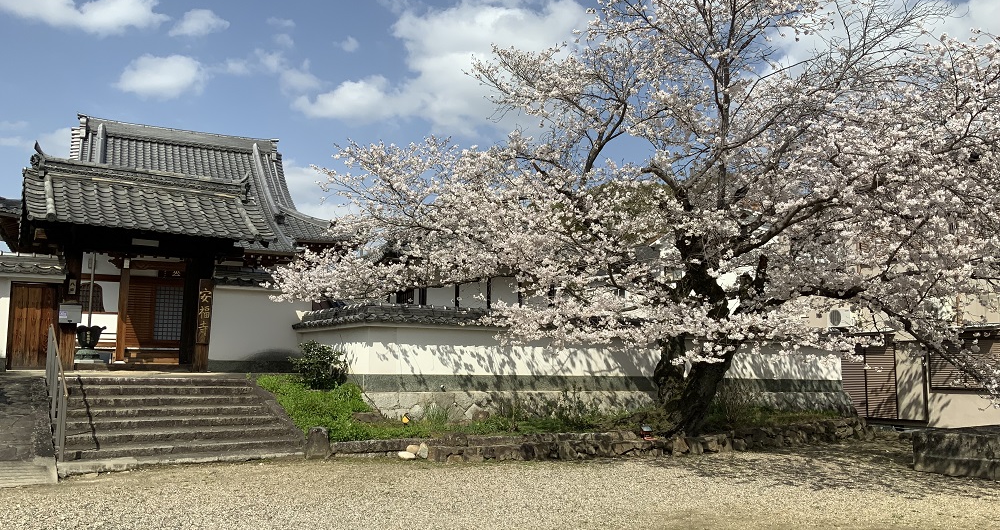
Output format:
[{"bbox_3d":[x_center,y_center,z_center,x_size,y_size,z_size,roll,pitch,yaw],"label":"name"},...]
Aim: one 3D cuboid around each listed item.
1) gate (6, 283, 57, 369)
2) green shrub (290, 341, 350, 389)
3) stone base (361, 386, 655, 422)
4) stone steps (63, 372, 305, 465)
[{"bbox_3d":[-8.812,1.152,15.823,0.798,1.632,0.120,4,-8,-28],"label":"gate"},{"bbox_3d":[-3.385,1.876,15.800,1.000,0.900,0.920,4,-8,-28],"label":"green shrub"},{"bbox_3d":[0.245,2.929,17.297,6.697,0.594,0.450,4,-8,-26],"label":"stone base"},{"bbox_3d":[-5.484,2.518,14.041,3.464,1.160,3.200,5,-8,-30],"label":"stone steps"}]

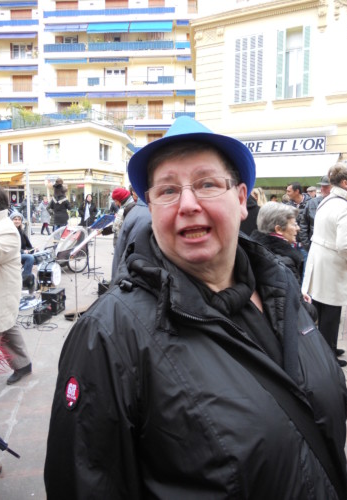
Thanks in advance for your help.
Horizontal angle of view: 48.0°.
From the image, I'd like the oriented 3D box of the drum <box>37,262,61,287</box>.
[{"bbox_3d":[-2.054,0.396,6.436,0.300,0.400,0.400,1,6,6],"label":"drum"}]

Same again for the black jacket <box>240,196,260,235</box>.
[{"bbox_3d":[0.771,-0.267,4.297,0.550,0.750,0.350,-4,8,-37],"label":"black jacket"}]

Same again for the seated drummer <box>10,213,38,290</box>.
[{"bbox_3d":[-2.462,0.011,6.484,0.650,1.280,0.500,2,7,16],"label":"seated drummer"}]

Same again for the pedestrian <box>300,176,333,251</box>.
[{"bbox_3d":[1.936,-0.076,5.115,0.550,1.760,0.380,1,7,6],"label":"pedestrian"}]

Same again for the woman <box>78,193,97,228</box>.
[{"bbox_3d":[-2.726,-0.942,12.575,0.550,1.680,0.360,1,6,3],"label":"woman"}]

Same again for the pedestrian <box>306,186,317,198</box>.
[{"bbox_3d":[2.661,-0.348,7.606,0.520,1.740,0.340,2,7,17],"label":"pedestrian"}]

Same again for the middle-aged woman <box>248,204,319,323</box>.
[{"bbox_3d":[0.639,0.427,2.362,0.380,1.420,0.470,-1,7,-13],"label":"middle-aged woman"}]

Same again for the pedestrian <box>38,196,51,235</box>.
[{"bbox_3d":[-5.526,-1.463,16.846,0.420,1.680,0.480,6,8,41],"label":"pedestrian"}]

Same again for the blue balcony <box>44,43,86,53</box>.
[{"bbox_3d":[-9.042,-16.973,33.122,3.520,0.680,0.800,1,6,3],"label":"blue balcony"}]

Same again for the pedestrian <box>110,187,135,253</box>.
[{"bbox_3d":[-0.718,-0.070,5.709,0.580,1.670,0.550,-1,7,-6],"label":"pedestrian"}]

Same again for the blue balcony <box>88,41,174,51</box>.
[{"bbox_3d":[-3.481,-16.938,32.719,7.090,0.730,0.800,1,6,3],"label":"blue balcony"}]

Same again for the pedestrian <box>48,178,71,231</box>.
[{"bbox_3d":[-3.379,-1.080,11.755,0.520,2.120,0.420,1,6,6],"label":"pedestrian"}]

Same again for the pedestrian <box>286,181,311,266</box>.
[{"bbox_3d":[1.749,-0.101,5.613,0.520,1.730,0.360,5,9,33],"label":"pedestrian"}]

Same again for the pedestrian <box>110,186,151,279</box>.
[{"bbox_3d":[-0.248,0.203,3.142,0.550,1.660,0.360,-2,7,-17],"label":"pedestrian"}]

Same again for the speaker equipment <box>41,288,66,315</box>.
[{"bbox_3d":[-1.617,0.700,5.280,0.210,0.290,0.290,1,7,9],"label":"speaker equipment"}]

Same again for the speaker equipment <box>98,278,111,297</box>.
[{"bbox_3d":[-1.017,0.607,6.150,0.240,0.290,0.320,4,8,26],"label":"speaker equipment"}]

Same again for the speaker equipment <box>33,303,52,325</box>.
[{"bbox_3d":[-1.586,0.763,4.674,0.125,0.180,0.300,2,7,13],"label":"speaker equipment"}]

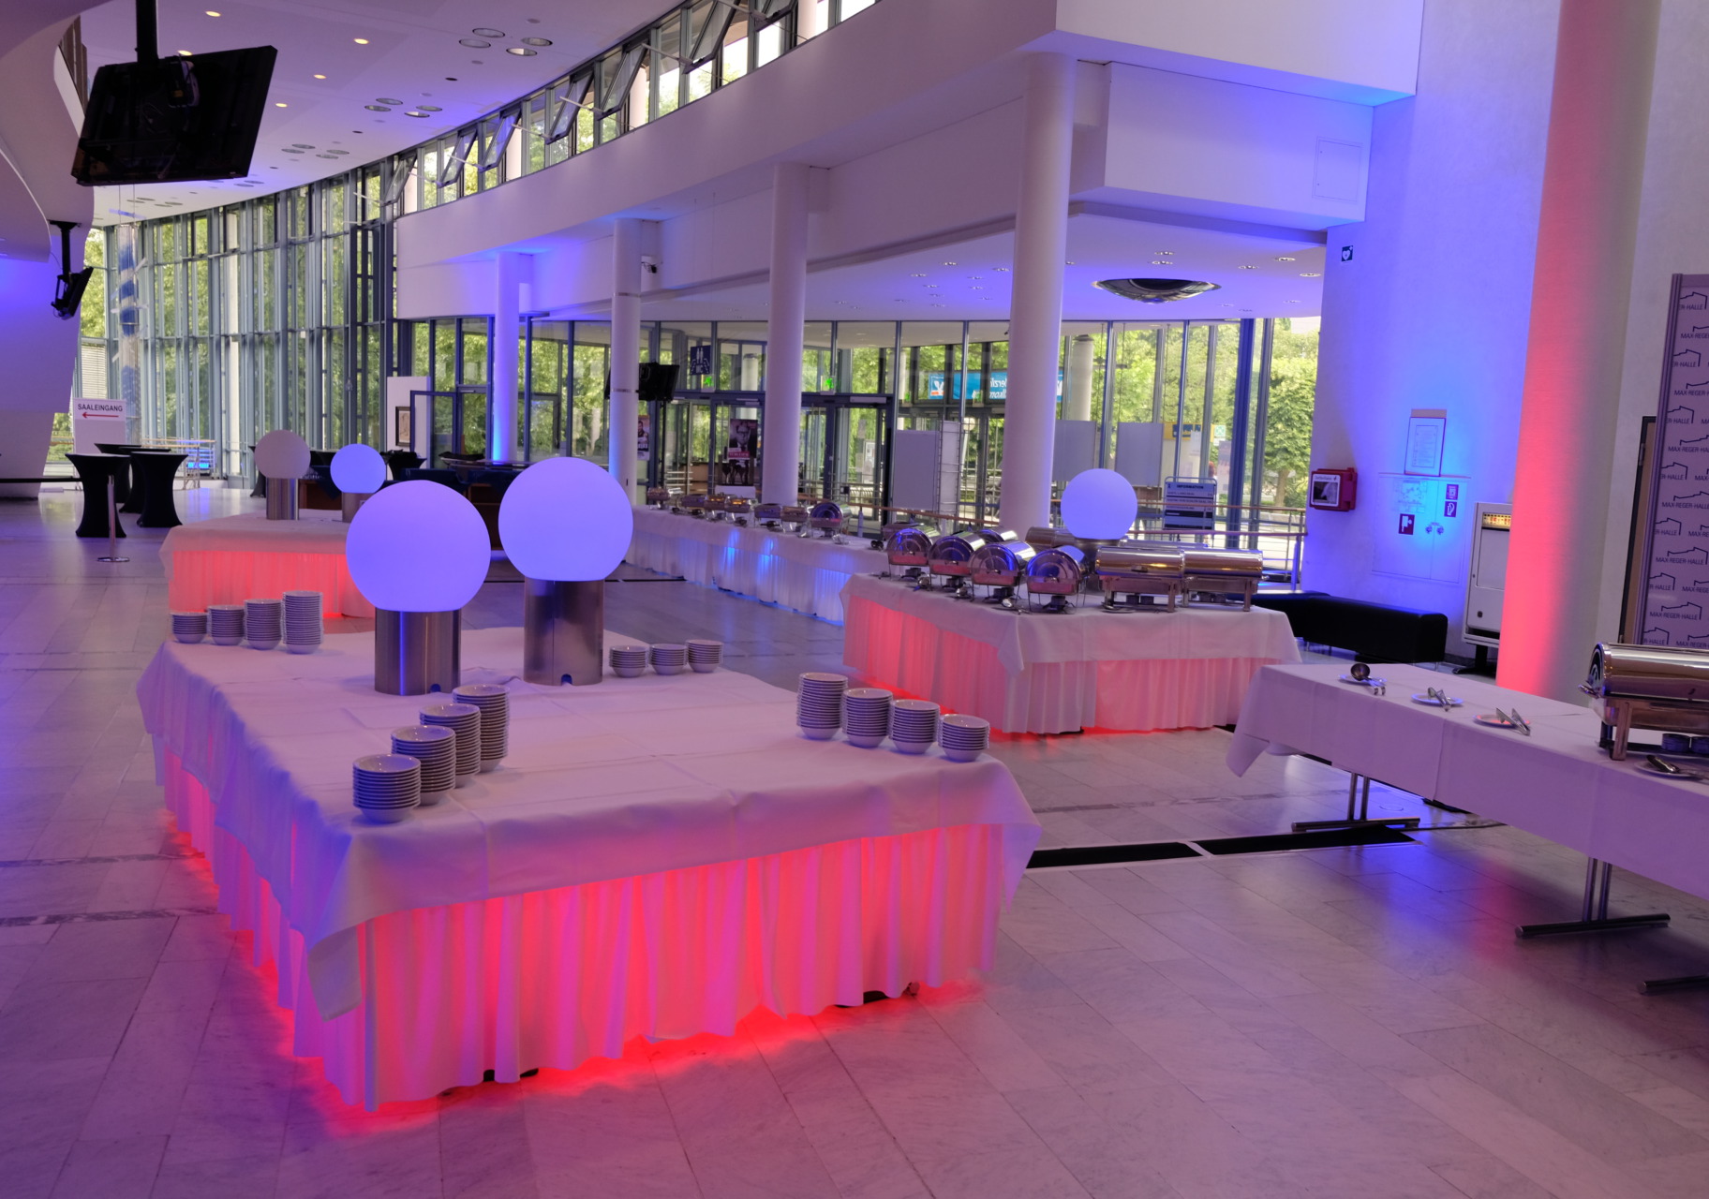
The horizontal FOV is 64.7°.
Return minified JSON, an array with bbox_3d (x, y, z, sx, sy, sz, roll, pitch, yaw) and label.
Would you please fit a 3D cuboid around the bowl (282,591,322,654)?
[{"bbox_3d":[-2.390,0.091,5.849,0.163,0.248,0.163,2,7,0],"label":"bowl"}]

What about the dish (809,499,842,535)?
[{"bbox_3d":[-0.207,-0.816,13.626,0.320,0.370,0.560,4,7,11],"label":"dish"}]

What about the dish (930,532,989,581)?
[{"bbox_3d":[0.718,-0.267,9.221,0.365,0.380,0.580,4,7,14],"label":"dish"}]

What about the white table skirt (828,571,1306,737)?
[{"bbox_3d":[1.384,0.316,9.532,2.050,0.733,2.400,0,7,-23],"label":"white table skirt"}]

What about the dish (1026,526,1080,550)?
[{"bbox_3d":[1.580,-0.354,10.284,0.580,0.380,0.365,4,7,14],"label":"dish"}]

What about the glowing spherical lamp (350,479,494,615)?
[{"bbox_3d":[-1.627,-0.200,5.036,0.505,0.490,0.505,2,7,0],"label":"glowing spherical lamp"}]

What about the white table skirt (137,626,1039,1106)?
[{"bbox_3d":[-1.281,0.679,5.014,2.000,0.710,3.250,-2,8,-34],"label":"white table skirt"}]

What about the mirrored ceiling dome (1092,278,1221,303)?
[{"bbox_3d":[4.053,-4.083,18.087,1.710,0.230,1.710,4,7,12],"label":"mirrored ceiling dome"}]

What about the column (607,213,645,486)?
[{"bbox_3d":[-3.899,-3.725,22.901,0.460,5.260,0.460,2,7,0],"label":"column"}]

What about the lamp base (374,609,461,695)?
[{"bbox_3d":[-1.643,0.181,5.080,0.305,0.307,0.305,2,7,0],"label":"lamp base"}]

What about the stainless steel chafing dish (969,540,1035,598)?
[{"bbox_3d":[0.959,-0.183,8.553,0.330,0.370,0.560,5,7,18],"label":"stainless steel chafing dish"}]

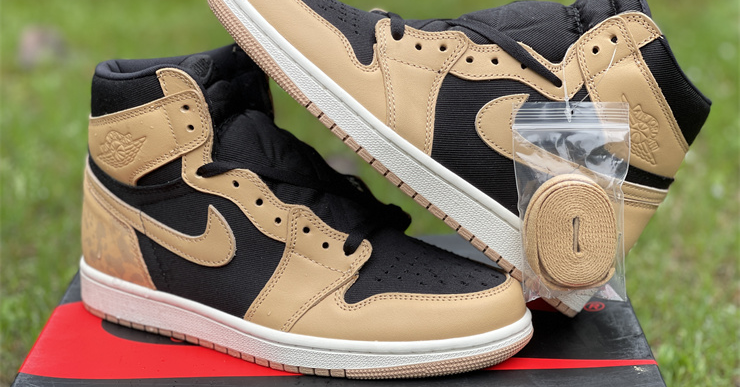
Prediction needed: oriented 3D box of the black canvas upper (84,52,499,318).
[{"bbox_3d":[-0.052,-0.010,0.782,0.272,0.141,0.099,7,21,26],"label":"black canvas upper"}]

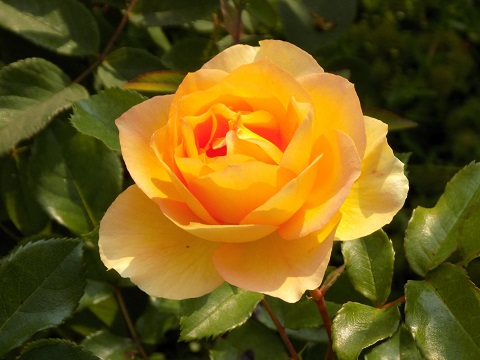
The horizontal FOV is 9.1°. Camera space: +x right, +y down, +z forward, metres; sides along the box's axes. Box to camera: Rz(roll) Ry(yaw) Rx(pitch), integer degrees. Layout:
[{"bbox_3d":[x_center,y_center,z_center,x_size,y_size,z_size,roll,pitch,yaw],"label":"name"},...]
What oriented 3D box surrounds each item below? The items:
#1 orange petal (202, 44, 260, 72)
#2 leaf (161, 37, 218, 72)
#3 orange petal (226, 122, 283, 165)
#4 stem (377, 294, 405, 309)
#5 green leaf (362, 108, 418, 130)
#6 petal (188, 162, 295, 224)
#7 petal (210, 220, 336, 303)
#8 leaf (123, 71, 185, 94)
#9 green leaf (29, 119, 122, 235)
[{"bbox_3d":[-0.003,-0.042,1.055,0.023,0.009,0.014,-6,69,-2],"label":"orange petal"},{"bbox_3d":[-0.017,-0.045,1.100,0.025,0.008,0.017,0,60,0],"label":"leaf"},{"bbox_3d":[0.005,-0.012,1.018,0.019,0.015,0.010,-8,34,-2],"label":"orange petal"},{"bbox_3d":[0.053,0.042,1.045,0.011,0.002,0.002,-22,21,0],"label":"stem"},{"bbox_3d":[0.054,-0.022,1.085,0.025,0.006,0.013,13,27,-7],"label":"green leaf"},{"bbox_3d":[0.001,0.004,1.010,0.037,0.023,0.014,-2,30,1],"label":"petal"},{"bbox_3d":[0.012,0.027,1.020,0.042,0.013,0.031,8,71,3],"label":"petal"},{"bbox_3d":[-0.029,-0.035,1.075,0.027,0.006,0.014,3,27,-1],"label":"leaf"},{"bbox_3d":[-0.060,-0.002,1.085,0.031,0.044,0.010,-23,-9,-11],"label":"green leaf"}]

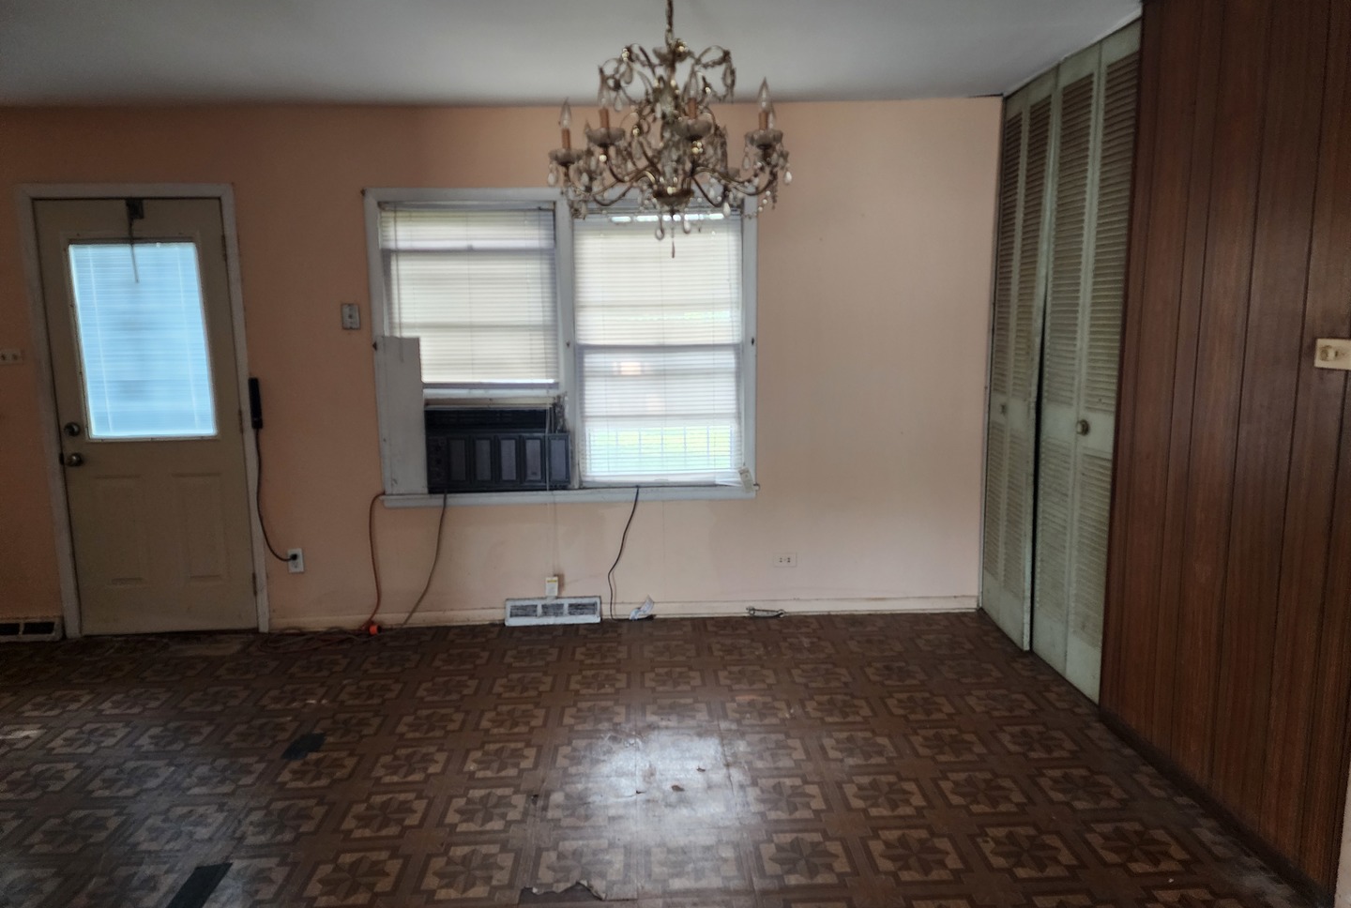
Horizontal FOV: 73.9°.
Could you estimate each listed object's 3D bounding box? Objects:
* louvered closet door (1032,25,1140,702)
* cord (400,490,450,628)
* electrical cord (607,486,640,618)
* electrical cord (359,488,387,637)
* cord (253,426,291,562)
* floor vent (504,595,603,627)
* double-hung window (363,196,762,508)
[{"bbox_3d":[1.581,-0.299,3.470,0.038,2.429,0.585,-1,8,-3],"label":"louvered closet door"},{"bbox_3d":[-1.203,0.512,4.308,0.255,0.678,0.075,-1,8,-3],"label":"cord"},{"bbox_3d":[-0.249,0.494,4.353,0.163,0.672,0.065,-1,8,-3],"label":"electrical cord"},{"bbox_3d":[-1.441,0.514,4.291,0.151,0.686,0.090,-1,8,-3],"label":"electrical cord"},{"bbox_3d":[-1.920,0.201,4.253,0.123,0.633,0.050,-1,8,-3],"label":"cord"},{"bbox_3d":[-0.596,0.768,4.390,0.463,0.130,0.055,-1,8,-3],"label":"floor vent"},{"bbox_3d":[-0.509,-0.502,4.260,1.781,1.434,0.110,-1,8,-3],"label":"double-hung window"}]

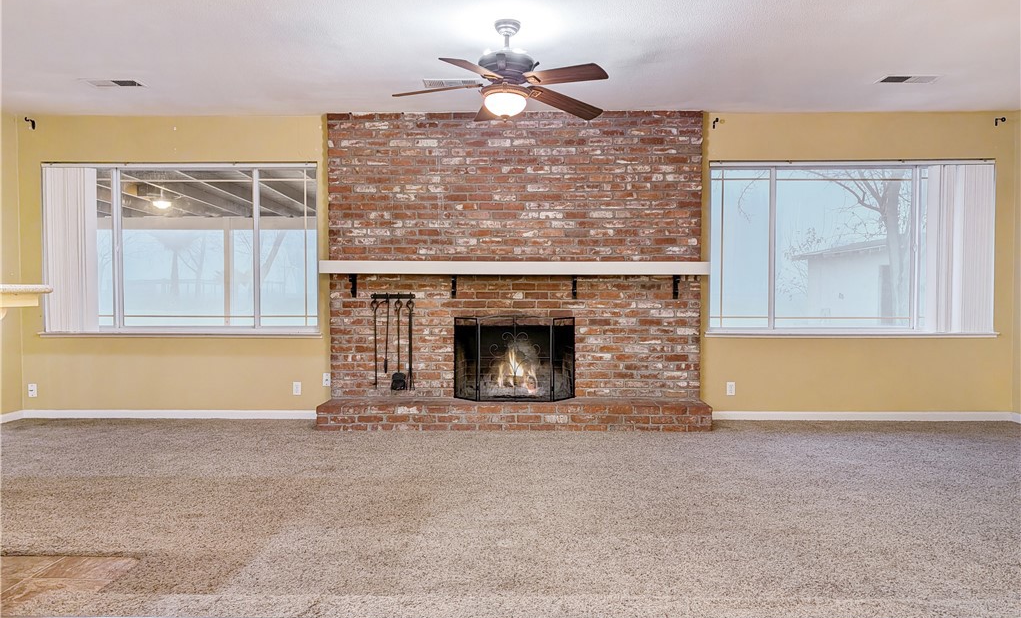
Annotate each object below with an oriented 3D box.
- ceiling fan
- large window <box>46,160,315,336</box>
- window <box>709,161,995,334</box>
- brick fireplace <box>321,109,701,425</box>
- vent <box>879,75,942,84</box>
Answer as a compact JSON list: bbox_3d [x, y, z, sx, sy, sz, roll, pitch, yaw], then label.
[{"bbox_3d":[-0.025,-1.331,4.000,1.290,0.551,1.270,0,1,1],"label":"ceiling fan"},{"bbox_3d":[-2.823,-0.506,6.055,2.410,1.490,0.130,0,1,1],"label":"large window"},{"bbox_3d":[2.869,-0.505,5.965,2.410,1.490,0.130,0,1,1],"label":"window"},{"bbox_3d":[0.031,-0.345,5.764,3.120,2.590,0.500,0,1,1],"label":"brick fireplace"},{"bbox_3d":[2.830,-1.619,5.031,0.410,0.025,0.205,0,1,1],"label":"vent"}]

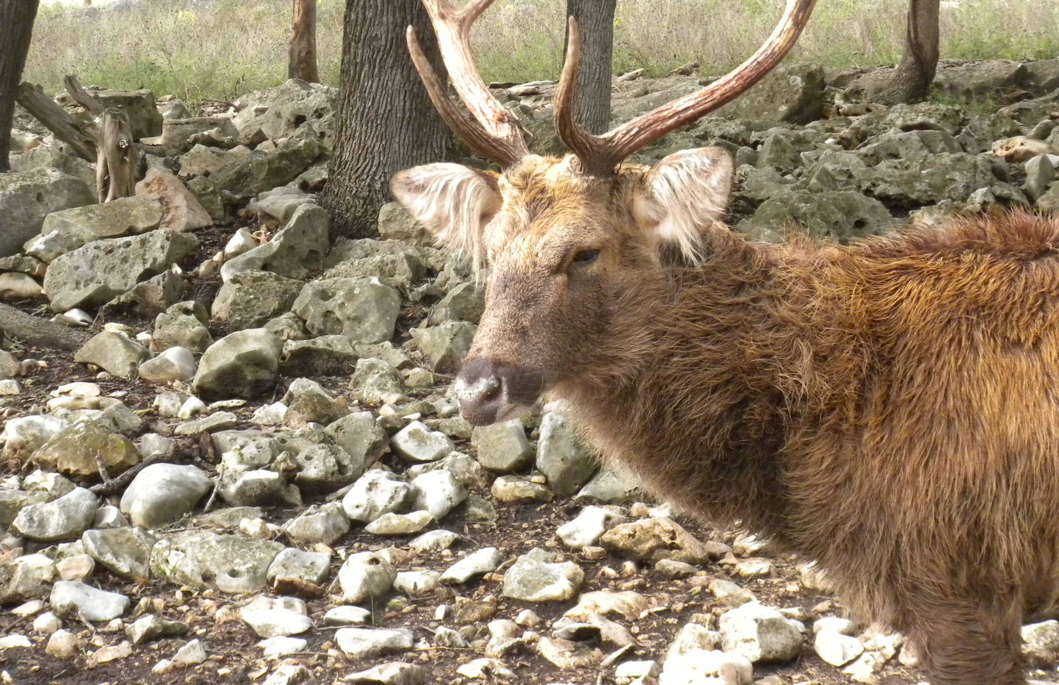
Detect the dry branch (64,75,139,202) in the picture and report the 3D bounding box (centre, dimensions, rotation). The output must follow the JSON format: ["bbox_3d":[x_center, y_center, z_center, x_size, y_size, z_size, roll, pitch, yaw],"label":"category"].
[{"bbox_3d":[-1.705,-0.812,14.500,0.300,0.500,0.240,0,6,0],"label":"dry branch"}]

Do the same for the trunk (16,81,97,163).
[{"bbox_3d":[-1.893,-0.884,14.600,0.440,0.100,0.100,42,0,-12],"label":"trunk"}]

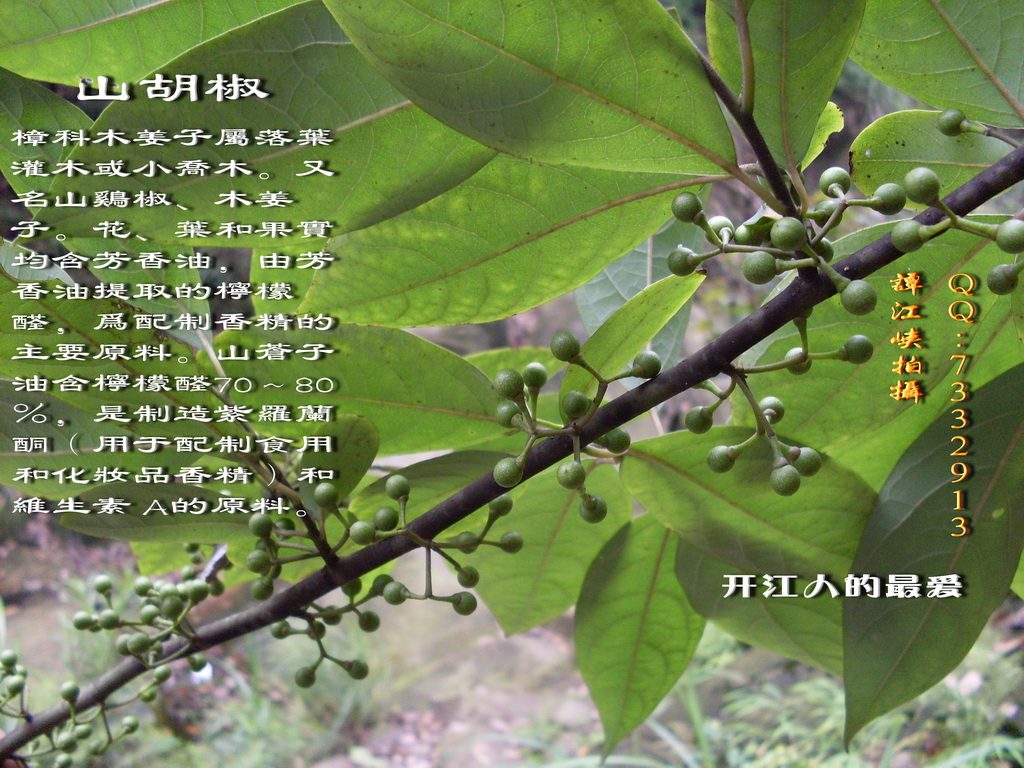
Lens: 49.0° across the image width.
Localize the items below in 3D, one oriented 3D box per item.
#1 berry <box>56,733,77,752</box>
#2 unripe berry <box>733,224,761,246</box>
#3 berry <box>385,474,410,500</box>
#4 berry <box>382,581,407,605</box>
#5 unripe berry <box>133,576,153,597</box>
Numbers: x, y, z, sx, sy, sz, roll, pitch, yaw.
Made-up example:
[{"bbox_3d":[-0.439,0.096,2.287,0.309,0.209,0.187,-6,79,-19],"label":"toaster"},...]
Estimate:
[{"bbox_3d":[-0.138,0.111,0.349,0.006,0.006,0.006,0,5,0],"label":"berry"},{"bbox_3d":[0.049,-0.031,0.232,0.006,0.006,0.006,0,10,0],"label":"unripe berry"},{"bbox_3d":[-0.028,0.025,0.272,0.006,0.006,0.006,0,5,0],"label":"berry"},{"bbox_3d":[-0.029,0.052,0.281,0.006,0.006,0.006,0,10,0],"label":"berry"},{"bbox_3d":[-0.121,0.066,0.369,0.006,0.006,0.006,0,5,0],"label":"unripe berry"}]

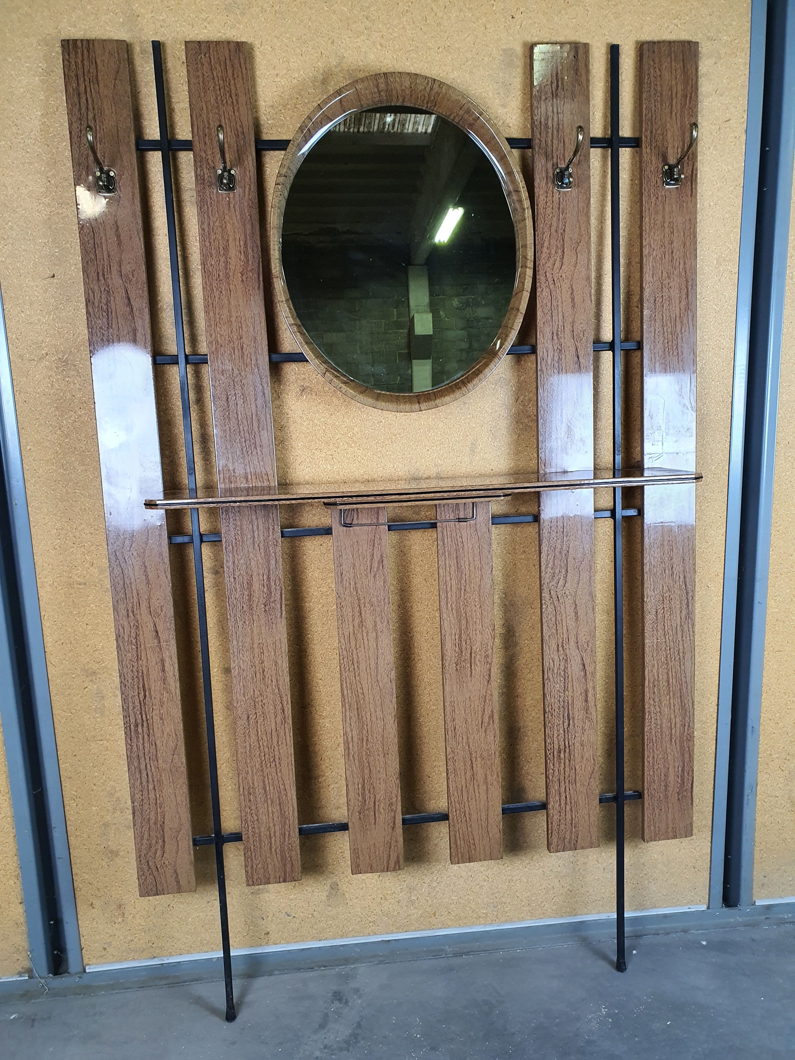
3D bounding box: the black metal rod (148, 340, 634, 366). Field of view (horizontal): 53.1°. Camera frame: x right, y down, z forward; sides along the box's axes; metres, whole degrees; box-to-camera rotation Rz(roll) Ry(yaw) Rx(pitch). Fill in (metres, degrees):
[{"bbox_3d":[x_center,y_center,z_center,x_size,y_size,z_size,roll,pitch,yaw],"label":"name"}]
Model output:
[{"bbox_3d":[0.013,-0.322,1.437,0.960,0.013,0.013,-3,8,-6],"label":"black metal rod"}]

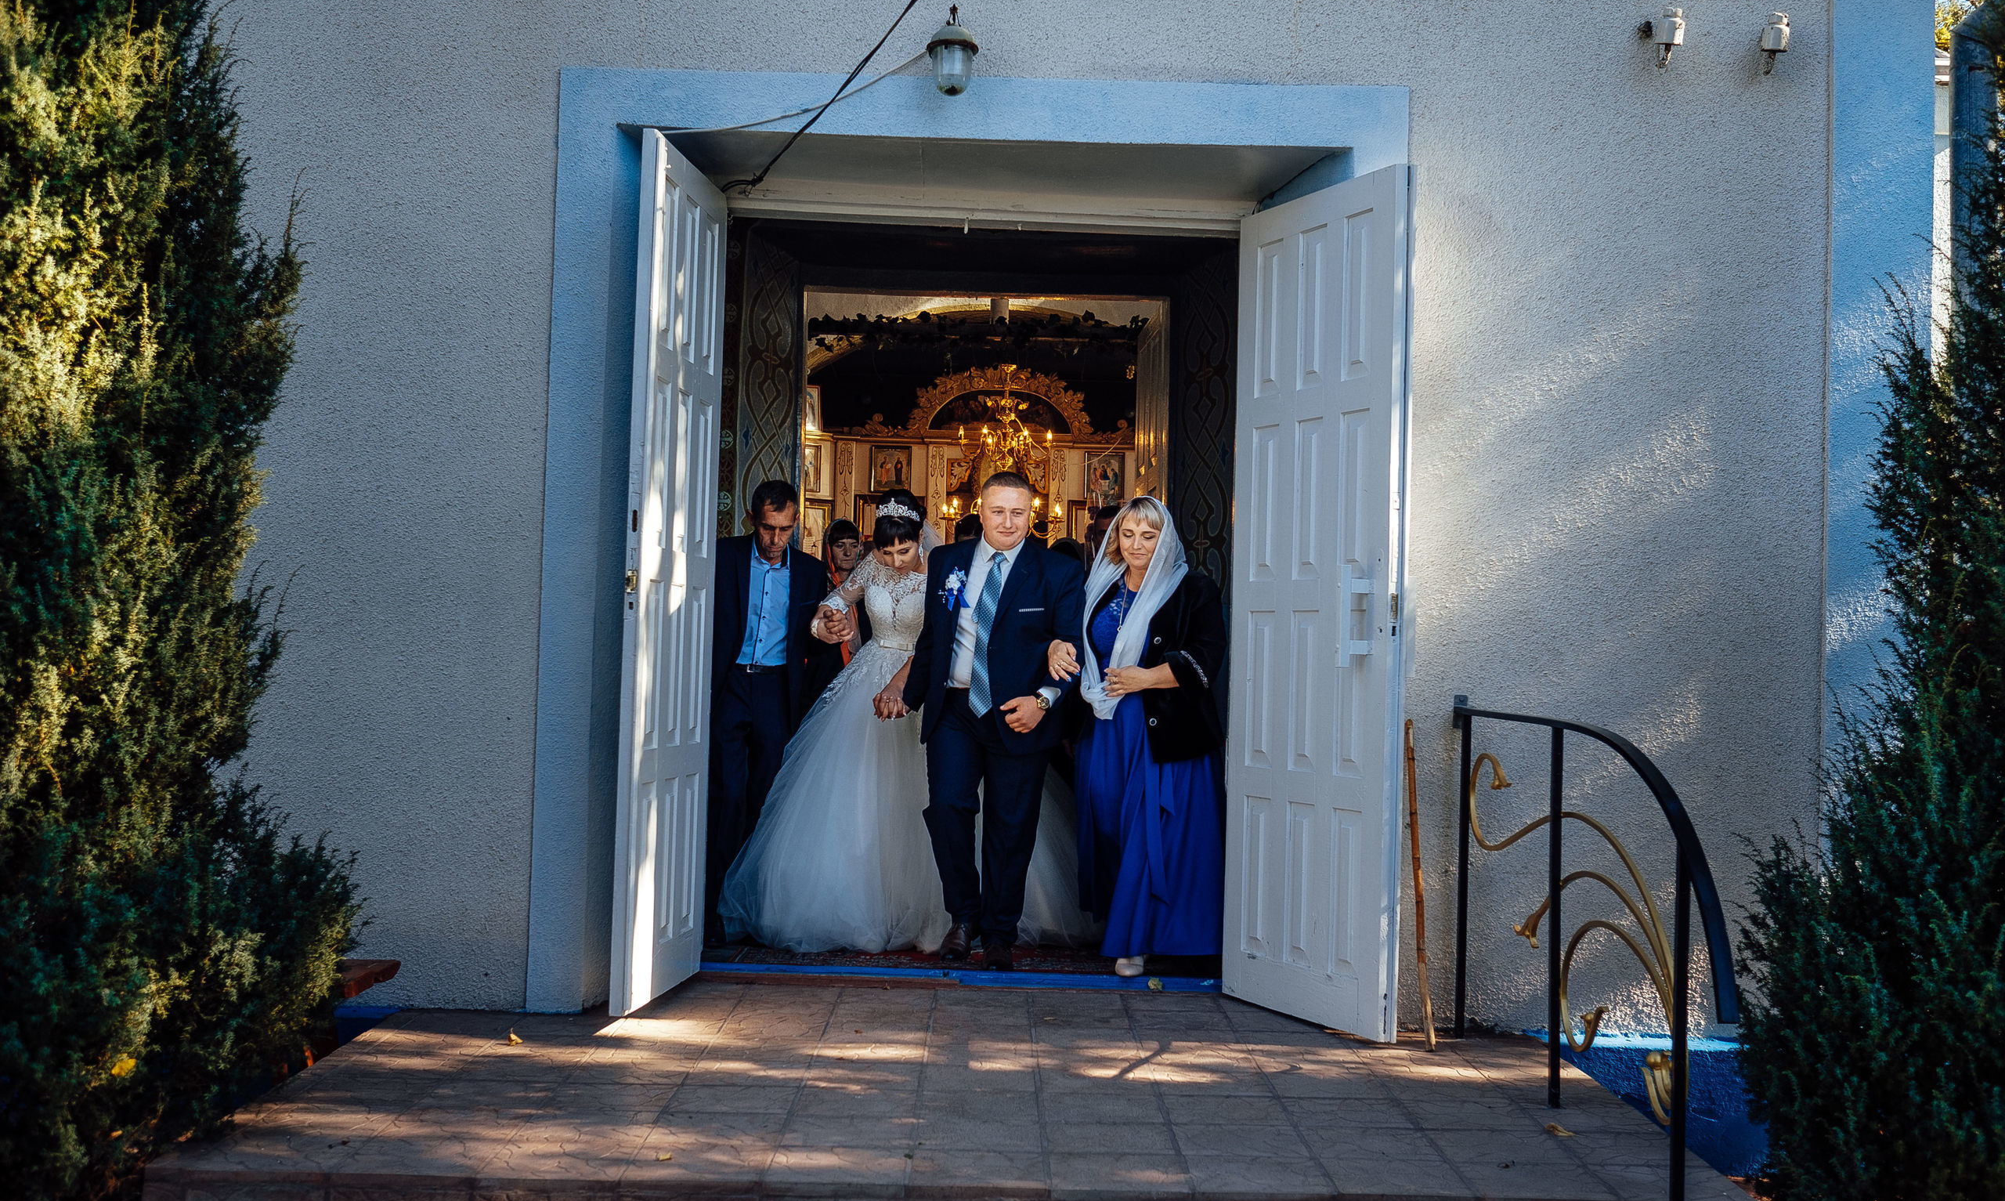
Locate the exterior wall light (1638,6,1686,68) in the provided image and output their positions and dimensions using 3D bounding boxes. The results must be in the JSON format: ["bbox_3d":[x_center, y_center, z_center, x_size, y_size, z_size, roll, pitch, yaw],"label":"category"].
[{"bbox_3d":[2.082,-1.771,6.140,0.130,0.190,0.150,2,-2,0],"label":"exterior wall light"}]

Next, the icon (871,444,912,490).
[{"bbox_3d":[-0.824,-0.987,14.553,0.304,0.352,0.050,2,-2,0],"label":"icon"}]

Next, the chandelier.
[{"bbox_3d":[0.010,-0.934,12.046,0.745,1.048,0.745,2,-2,0],"label":"chandelier"}]

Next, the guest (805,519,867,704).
[{"bbox_3d":[-0.727,0.487,8.495,0.470,1.686,0.340,2,-2,0],"label":"guest"}]

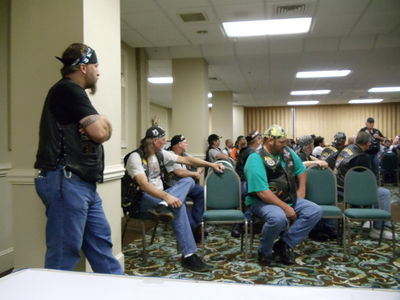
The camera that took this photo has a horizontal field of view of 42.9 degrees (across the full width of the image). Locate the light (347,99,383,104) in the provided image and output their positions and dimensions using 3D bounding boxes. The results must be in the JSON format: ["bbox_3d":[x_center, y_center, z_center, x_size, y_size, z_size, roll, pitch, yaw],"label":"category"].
[{"bbox_3d":[5.950,-1.764,18.300,1.220,0.080,0.610,-1,0,8],"label":"light"}]

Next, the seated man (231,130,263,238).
[{"bbox_3d":[0.743,0.423,6.350,0.800,1.300,0.580,-1,0,-26],"label":"seated man"}]

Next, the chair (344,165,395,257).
[{"bbox_3d":[1.736,0.602,5.270,0.460,0.900,0.560,-1,0,14],"label":"chair"}]

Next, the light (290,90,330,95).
[{"bbox_3d":[3.304,-1.719,15.200,1.220,0.080,0.610,-1,0,8],"label":"light"}]

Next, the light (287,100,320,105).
[{"bbox_3d":[3.768,-1.727,18.600,1.220,0.080,0.610,-1,0,8],"label":"light"}]

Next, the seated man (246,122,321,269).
[{"bbox_3d":[0.818,0.405,4.980,0.620,1.320,0.750,-1,0,-25],"label":"seated man"}]

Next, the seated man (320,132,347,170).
[{"bbox_3d":[2.125,0.400,7.800,0.580,1.320,0.800,-1,0,38],"label":"seated man"}]

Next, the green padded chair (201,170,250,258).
[{"bbox_3d":[0.245,0.625,5.200,0.450,0.900,0.560,-1,0,3],"label":"green padded chair"}]

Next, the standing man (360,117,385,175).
[{"bbox_3d":[3.664,0.168,10.800,0.560,1.770,0.380,-1,0,6],"label":"standing man"}]

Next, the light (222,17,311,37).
[{"bbox_3d":[0.907,-1.658,6.880,1.220,0.080,0.610,-1,0,8],"label":"light"}]

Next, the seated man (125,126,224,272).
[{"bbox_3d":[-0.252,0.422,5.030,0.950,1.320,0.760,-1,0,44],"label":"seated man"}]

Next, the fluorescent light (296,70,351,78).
[{"bbox_3d":[2.763,-1.704,11.400,1.220,0.080,0.610,-1,0,8],"label":"fluorescent light"}]

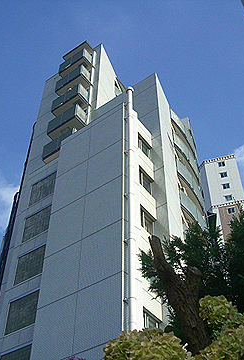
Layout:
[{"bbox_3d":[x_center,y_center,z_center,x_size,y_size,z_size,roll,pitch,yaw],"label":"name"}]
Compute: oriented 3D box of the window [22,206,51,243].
[{"bbox_3d":[-4.686,2.503,29.697,2.210,1.900,0.152,-28,-53,24],"label":"window"}]

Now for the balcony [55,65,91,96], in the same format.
[{"bbox_3d":[-4.192,-8.238,44.947,2.722,1.534,1.144,-28,-53,24],"label":"balcony"}]

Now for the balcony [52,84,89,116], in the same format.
[{"bbox_3d":[-4.214,-6.294,42.864,2.722,1.493,1.144,-28,-53,24],"label":"balcony"}]

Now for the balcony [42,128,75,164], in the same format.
[{"bbox_3d":[-4.259,-2.280,38.567,2.722,1.658,1.144,-28,-53,24],"label":"balcony"}]

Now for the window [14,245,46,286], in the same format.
[{"bbox_3d":[-4.708,4.489,27.571,2.210,1.886,0.152,-28,-53,24],"label":"window"}]

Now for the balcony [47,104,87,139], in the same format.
[{"bbox_3d":[-4.236,-4.338,40.770,2.722,1.583,1.144,-28,-53,24],"label":"balcony"}]

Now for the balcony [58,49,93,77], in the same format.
[{"bbox_3d":[-4.171,-10.130,46.972,2.722,1.501,1.144,-28,-53,24],"label":"balcony"}]

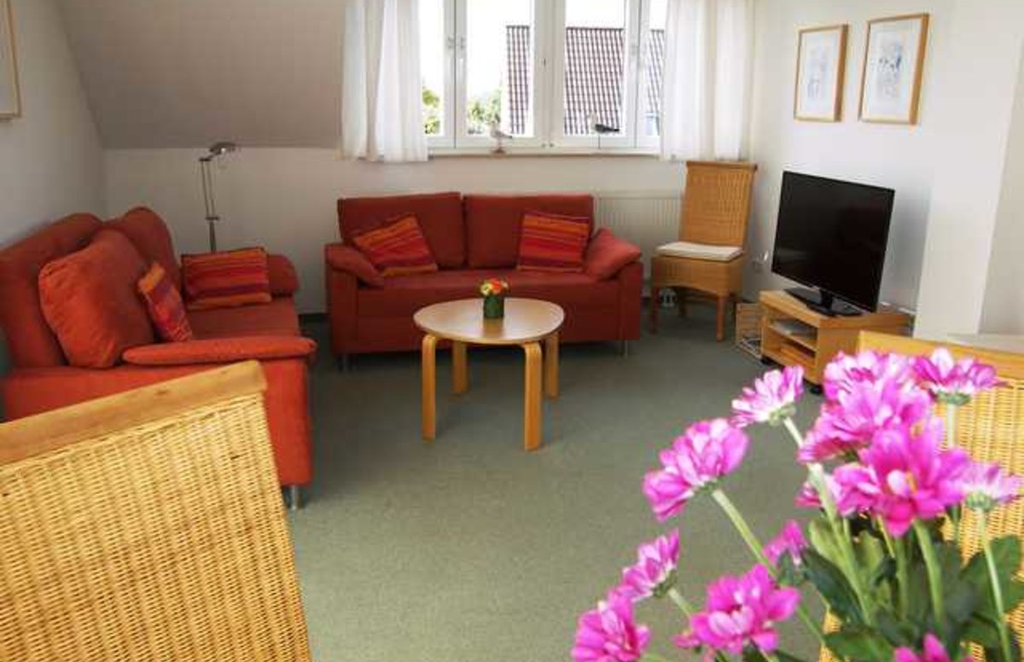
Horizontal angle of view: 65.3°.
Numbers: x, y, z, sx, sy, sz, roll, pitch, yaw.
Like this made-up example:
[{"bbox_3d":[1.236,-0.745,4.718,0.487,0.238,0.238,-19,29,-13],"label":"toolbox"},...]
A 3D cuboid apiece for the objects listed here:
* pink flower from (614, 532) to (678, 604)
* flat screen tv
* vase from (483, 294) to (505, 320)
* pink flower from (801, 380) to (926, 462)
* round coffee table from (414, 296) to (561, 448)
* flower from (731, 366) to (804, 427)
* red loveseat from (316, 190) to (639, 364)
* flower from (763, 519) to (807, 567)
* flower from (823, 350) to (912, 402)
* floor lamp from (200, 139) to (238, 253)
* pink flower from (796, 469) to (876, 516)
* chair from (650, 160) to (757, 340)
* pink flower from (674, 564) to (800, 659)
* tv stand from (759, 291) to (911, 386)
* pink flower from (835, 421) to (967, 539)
[{"bbox_3d":[0.103,0.176,0.600,0.034,0.060,0.060,46,0,9],"label":"pink flower"},{"bbox_3d":[1.569,-0.431,4.000,0.210,0.645,0.920,-3,17,-12],"label":"flat screen tv"},{"bbox_3d":[-0.080,-0.099,3.429,0.090,0.100,0.090,-3,16,-11],"label":"vase"},{"bbox_3d":[0.248,0.065,0.560,0.080,0.046,0.080,-15,12,0],"label":"pink flower"},{"bbox_3d":[-0.100,0.159,3.529,0.691,0.440,0.712,0,14,0],"label":"round coffee table"},{"bbox_3d":[0.212,0.053,0.660,0.061,0.036,0.061,-24,-12,0],"label":"flower"},{"bbox_3d":[-0.190,-0.332,4.667,1.700,0.840,0.920,-3,16,-11],"label":"red loveseat"},{"bbox_3d":[0.219,0.171,0.640,0.038,0.036,0.037,6,17,20],"label":"flower"},{"bbox_3d":[0.280,0.036,0.630,0.070,0.042,0.062,8,18,24],"label":"flower"},{"bbox_3d":[-1.725,-0.520,4.691,0.260,1.170,0.210,2,16,5],"label":"floor lamp"},{"bbox_3d":[0.246,0.121,0.600,0.068,0.042,0.057,8,18,23],"label":"pink flower"},{"bbox_3d":[1.210,-0.527,5.044,0.460,1.020,0.560,9,18,27],"label":"chair"},{"bbox_3d":[0.154,0.188,0.540,0.068,0.042,0.068,-10,46,11],"label":"pink flower"},{"bbox_3d":[1.636,0.040,4.155,0.468,0.383,0.616,-2,14,-9],"label":"tv stand"},{"bbox_3d":[0.265,0.099,0.540,0.086,0.068,0.056,9,18,27],"label":"pink flower"}]

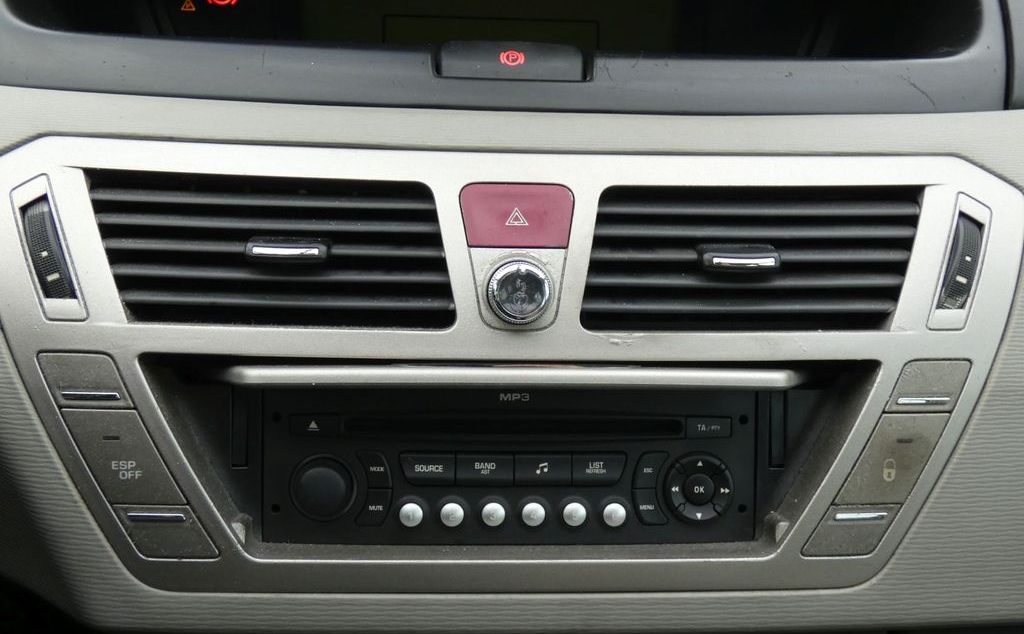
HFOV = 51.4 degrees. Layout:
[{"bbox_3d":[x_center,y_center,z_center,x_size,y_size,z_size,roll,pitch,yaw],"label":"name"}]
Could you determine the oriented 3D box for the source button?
[{"bbox_3d":[-0.032,0.057,0.399,0.020,0.011,0.006,1,1,-4],"label":"source button"}]

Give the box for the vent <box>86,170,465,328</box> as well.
[{"bbox_3d":[-0.085,-0.023,0.383,0.128,0.053,0.025,1,-2,-4],"label":"vent"}]

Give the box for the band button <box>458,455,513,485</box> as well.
[{"bbox_3d":[-0.010,0.057,0.400,0.021,0.011,0.006,1,1,-4],"label":"band button"}]

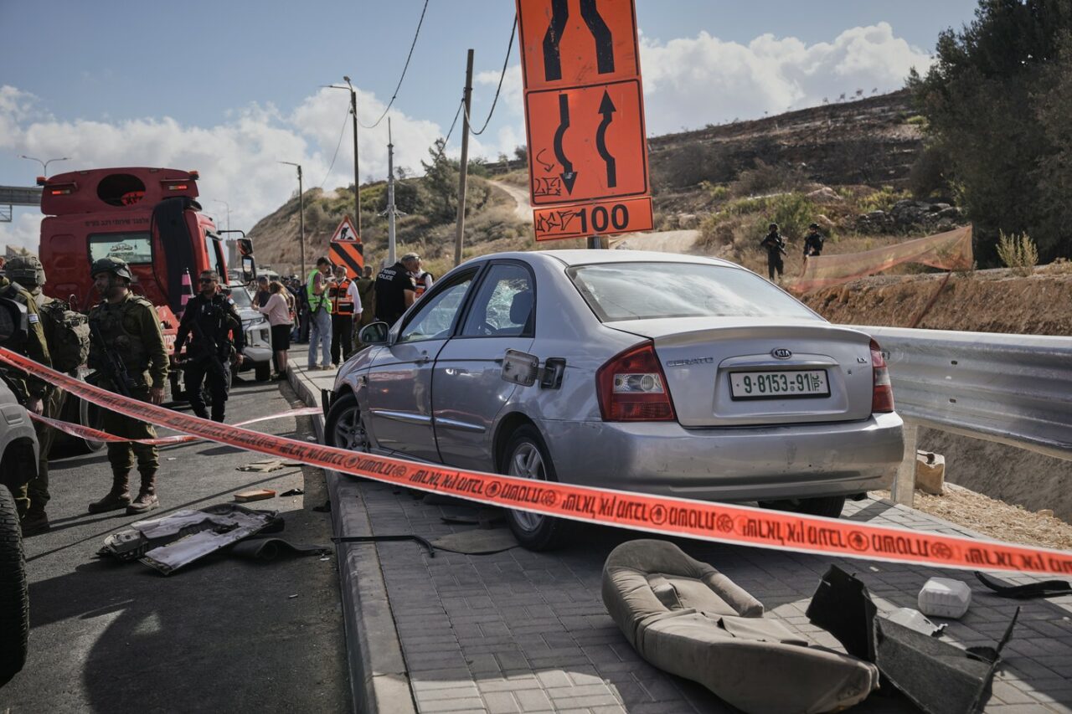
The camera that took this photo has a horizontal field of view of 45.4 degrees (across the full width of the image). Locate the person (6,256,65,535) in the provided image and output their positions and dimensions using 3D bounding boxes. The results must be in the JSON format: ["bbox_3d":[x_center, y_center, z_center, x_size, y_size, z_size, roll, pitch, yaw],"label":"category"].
[{"bbox_3d":[-3.246,0.226,8.493,0.550,1.780,0.550,1,3,28],"label":"person"}]

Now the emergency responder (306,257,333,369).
[{"bbox_3d":[-3.341,-0.691,19.953,0.420,1.720,0.500,-2,4,-13],"label":"emergency responder"}]

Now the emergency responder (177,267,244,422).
[{"bbox_3d":[-3.447,-0.047,13.654,0.600,1.760,0.420,-1,4,5],"label":"emergency responder"}]

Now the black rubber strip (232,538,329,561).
[{"bbox_3d":[-1.460,1.102,7.400,0.500,0.110,0.280,-2,3,-26],"label":"black rubber strip"}]

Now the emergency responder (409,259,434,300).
[{"bbox_3d":[-1.818,-0.709,20.542,0.520,1.750,0.360,1,3,27],"label":"emergency responder"}]

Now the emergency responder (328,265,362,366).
[{"bbox_3d":[-3.086,-0.646,20.450,0.540,1.620,0.360,0,4,25],"label":"emergency responder"}]

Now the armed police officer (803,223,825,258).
[{"bbox_3d":[8.693,-3.286,40.054,0.580,1.780,0.450,1,4,27],"label":"armed police officer"}]

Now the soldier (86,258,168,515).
[{"bbox_3d":[-2.934,0.179,9.243,0.450,1.780,0.580,-3,4,-41],"label":"soldier"}]

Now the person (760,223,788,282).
[{"bbox_3d":[7.319,-3.228,39.555,0.720,1.790,0.500,-1,4,3],"label":"person"}]

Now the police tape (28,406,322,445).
[{"bbox_3d":[-2.020,0.350,7.750,0.100,0.330,3.000,0,4,18],"label":"police tape"}]

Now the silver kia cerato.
[{"bbox_3d":[0.156,0.128,7.565,1.770,1.470,4.480,-1,3,-26],"label":"silver kia cerato"}]

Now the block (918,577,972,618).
[{"bbox_3d":[1.534,0.901,4.800,0.185,0.118,0.120,1,4,35],"label":"block"}]

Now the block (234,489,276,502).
[{"bbox_3d":[-2.070,1.029,9.450,0.140,0.040,0.270,1,4,38],"label":"block"}]

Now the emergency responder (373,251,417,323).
[{"bbox_3d":[-1.790,-0.486,16.251,0.500,1.660,0.380,2,5,44],"label":"emergency responder"}]

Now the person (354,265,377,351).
[{"bbox_3d":[-3.020,-0.779,23.042,0.520,1.740,0.360,0,3,9],"label":"person"}]

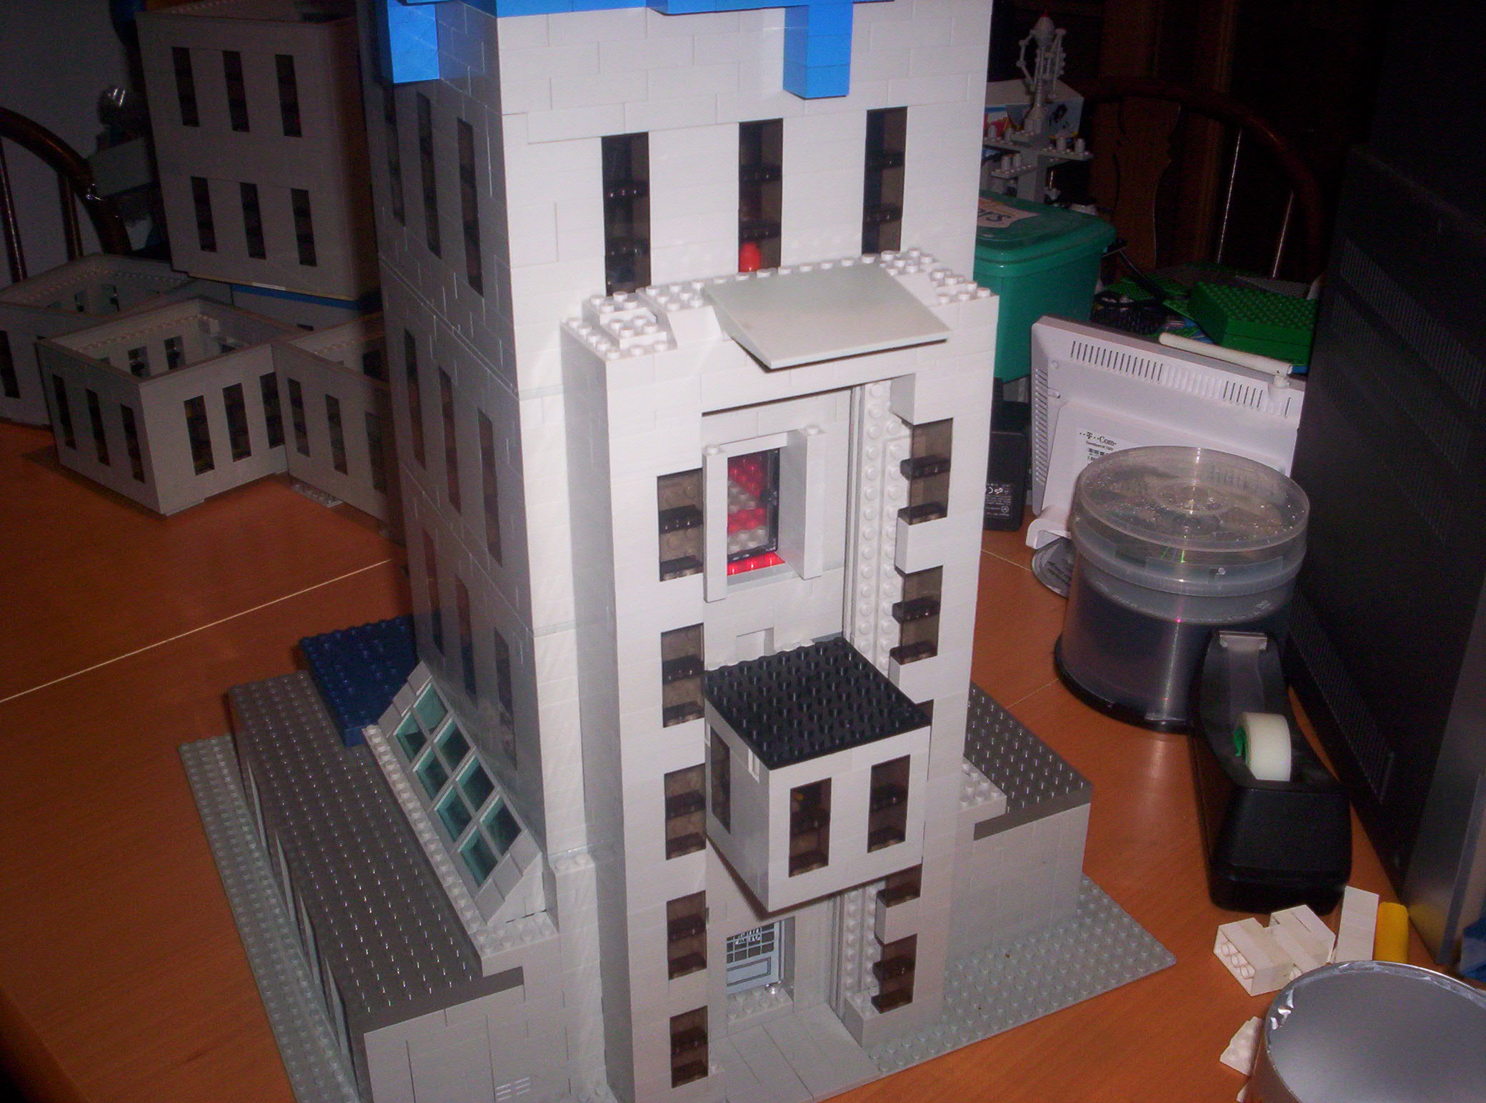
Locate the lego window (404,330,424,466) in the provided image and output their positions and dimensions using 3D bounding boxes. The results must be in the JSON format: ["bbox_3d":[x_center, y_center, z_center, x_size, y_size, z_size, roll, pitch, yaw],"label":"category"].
[{"bbox_3d":[-0.130,-0.063,0.650,0.008,0.058,0.016,-13,30,-23],"label":"lego window"}]

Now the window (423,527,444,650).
[{"bbox_3d":[-0.131,0.017,0.691,0.008,0.058,0.016,-13,30,-24],"label":"window"}]

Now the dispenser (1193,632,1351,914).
[{"bbox_3d":[0.266,0.108,0.811,0.065,0.067,0.155,3,27,5],"label":"dispenser"}]

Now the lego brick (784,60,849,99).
[{"bbox_3d":[0.024,-0.153,0.509,0.016,0.010,0.016,-13,30,-24],"label":"lego brick"}]

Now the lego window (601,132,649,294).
[{"bbox_3d":[-0.039,-0.107,0.513,0.016,0.058,0.008,-13,30,-24],"label":"lego window"}]

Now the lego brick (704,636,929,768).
[{"bbox_3d":[0.024,0.053,0.572,0.064,0.005,0.064,-13,30,-23],"label":"lego brick"}]

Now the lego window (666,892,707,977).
[{"bbox_3d":[-0.023,0.143,0.601,0.016,0.038,0.008,-13,30,-24],"label":"lego window"}]

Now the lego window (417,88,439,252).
[{"bbox_3d":[-0.108,-0.134,0.566,0.008,0.058,0.016,-12,30,-23],"label":"lego window"}]

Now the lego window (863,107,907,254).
[{"bbox_3d":[0.047,-0.126,0.551,0.016,0.058,0.008,-13,30,-23],"label":"lego window"}]

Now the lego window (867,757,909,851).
[{"bbox_3d":[0.051,0.089,0.570,0.016,0.038,0.008,-12,30,-23],"label":"lego window"}]

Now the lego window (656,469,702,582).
[{"bbox_3d":[-0.022,-0.010,0.522,0.016,0.038,0.008,-12,30,-23],"label":"lego window"}]

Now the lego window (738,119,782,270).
[{"bbox_3d":[0.004,-0.116,0.532,0.016,0.058,0.008,-13,30,-23],"label":"lego window"}]

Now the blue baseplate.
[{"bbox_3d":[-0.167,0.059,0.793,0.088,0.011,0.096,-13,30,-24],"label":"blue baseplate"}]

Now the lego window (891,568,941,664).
[{"bbox_3d":[0.064,0.022,0.586,0.016,0.038,0.008,-12,30,-23],"label":"lego window"}]

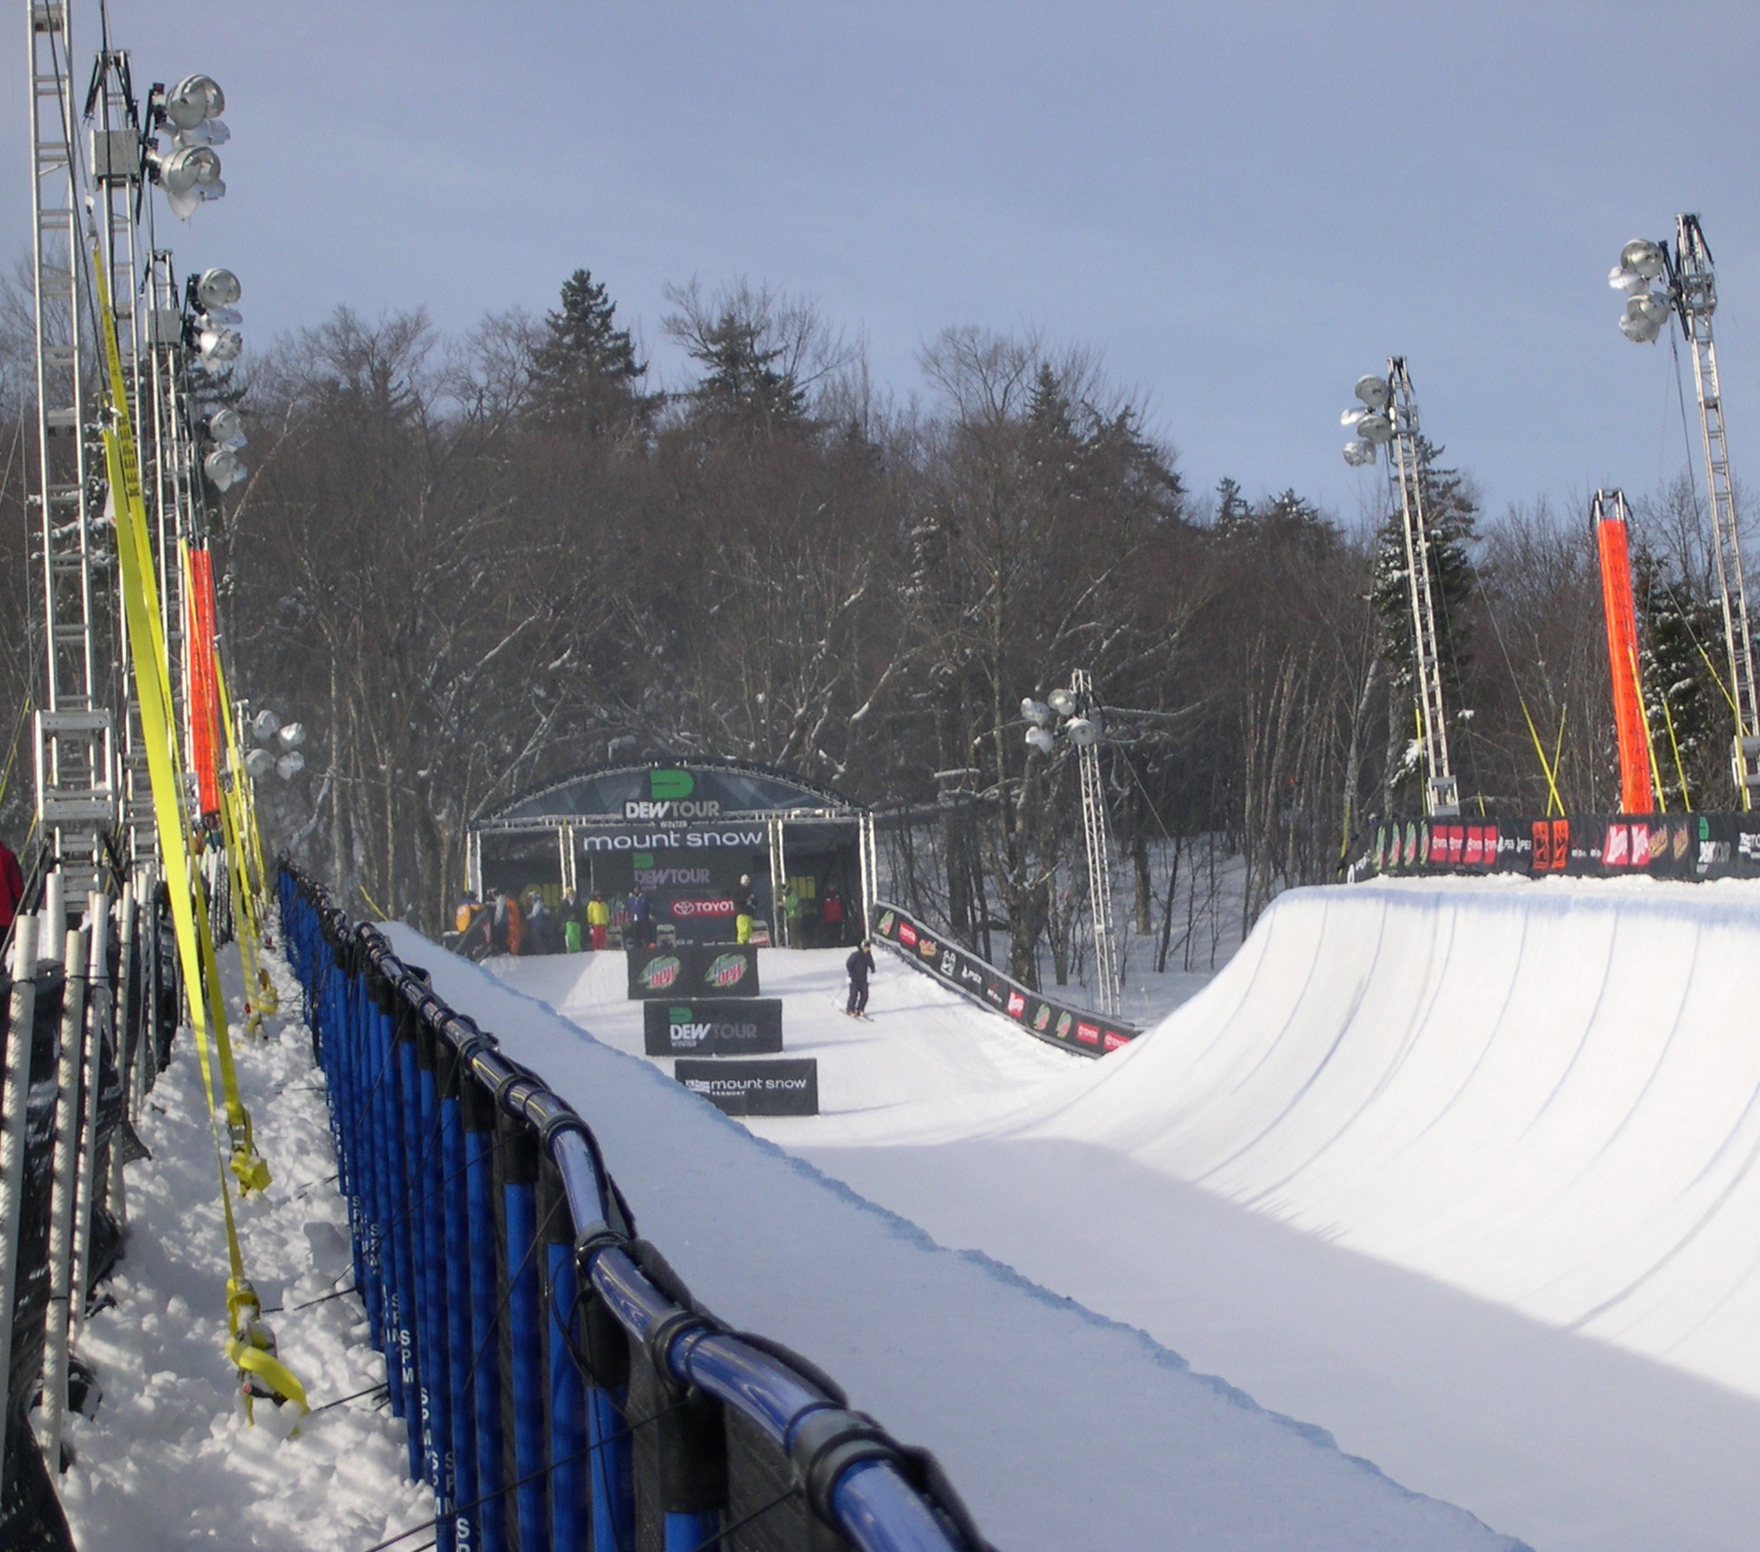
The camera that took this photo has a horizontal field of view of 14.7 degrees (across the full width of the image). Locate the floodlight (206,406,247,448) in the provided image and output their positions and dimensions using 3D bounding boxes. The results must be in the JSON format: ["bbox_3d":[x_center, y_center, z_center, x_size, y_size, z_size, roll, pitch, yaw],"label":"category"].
[{"bbox_3d":[-10.734,-5.739,112.000,0.500,0.530,0.530,20,-25,-23],"label":"floodlight"}]

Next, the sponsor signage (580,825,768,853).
[{"bbox_3d":[-4.960,1.517,164.000,4.500,0.580,0.080,-2,-17,-5],"label":"sponsor signage"}]

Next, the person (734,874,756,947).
[{"bbox_3d":[-3.288,3.308,166.000,0.450,1.800,0.550,-9,-16,19],"label":"person"}]

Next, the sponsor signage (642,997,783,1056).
[{"bbox_3d":[-3.623,5.479,149.000,3.000,1.210,0.060,-2,-5,-5],"label":"sponsor signage"}]

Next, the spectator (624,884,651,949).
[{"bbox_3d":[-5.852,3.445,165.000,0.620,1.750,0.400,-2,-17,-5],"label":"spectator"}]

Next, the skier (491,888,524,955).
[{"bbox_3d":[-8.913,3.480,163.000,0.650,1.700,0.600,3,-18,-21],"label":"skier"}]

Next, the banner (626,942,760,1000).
[{"bbox_3d":[-4.384,4.612,160.000,3.050,1.200,0.100,-3,-16,-5],"label":"banner"}]

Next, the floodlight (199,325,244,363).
[{"bbox_3d":[-9.377,-6.144,97.000,0.650,0.560,0.570,-2,-17,-5],"label":"floodlight"}]

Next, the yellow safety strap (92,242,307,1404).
[{"bbox_3d":[-2.442,-0.378,23.000,0.200,0.200,13.680,-6,17,-7],"label":"yellow safety strap"}]

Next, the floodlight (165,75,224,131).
[{"bbox_3d":[-6.723,-6.620,67.000,0.520,0.520,0.550,20,-25,-23],"label":"floodlight"}]

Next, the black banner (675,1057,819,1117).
[{"bbox_3d":[-2.782,6.530,143.000,3.000,1.210,0.060,-2,-5,-5],"label":"black banner"}]

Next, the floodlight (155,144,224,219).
[{"bbox_3d":[-6.787,-5.841,67.000,0.550,0.650,0.600,20,-25,-23],"label":"floodlight"}]

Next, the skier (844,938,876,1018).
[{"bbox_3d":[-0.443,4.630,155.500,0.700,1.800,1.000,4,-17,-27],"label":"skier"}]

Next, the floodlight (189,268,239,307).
[{"bbox_3d":[-9.446,-6.938,97.000,0.650,0.590,0.570,-7,-17,11],"label":"floodlight"}]

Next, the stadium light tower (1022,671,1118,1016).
[{"bbox_3d":[4.330,1.785,149.000,1.700,8.600,1.400,-2,-17,-5],"label":"stadium light tower"}]

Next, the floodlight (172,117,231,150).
[{"bbox_3d":[-7.273,-6.858,73.000,0.650,0.590,0.570,-2,-17,-5],"label":"floodlight"}]

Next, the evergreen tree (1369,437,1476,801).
[{"bbox_3d":[13.086,-2.479,162.000,3.000,11.500,3.000,-4,-15,0],"label":"evergreen tree"}]

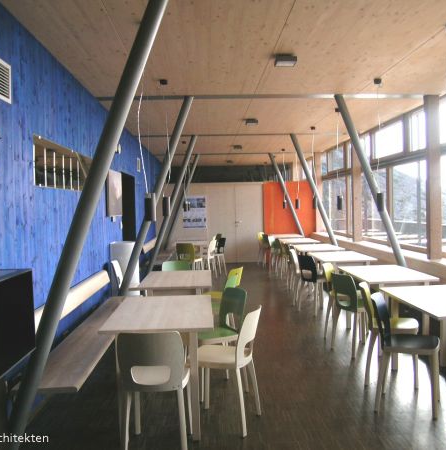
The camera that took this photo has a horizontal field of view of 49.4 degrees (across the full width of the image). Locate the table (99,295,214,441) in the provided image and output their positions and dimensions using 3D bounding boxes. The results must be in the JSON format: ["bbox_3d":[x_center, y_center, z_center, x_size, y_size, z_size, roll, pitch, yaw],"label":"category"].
[{"bbox_3d":[-0.428,0.986,3.529,0.714,0.740,1.115,-1,2,-2],"label":"table"}]

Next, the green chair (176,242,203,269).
[{"bbox_3d":[-0.612,0.745,9.372,0.405,0.790,0.450,0,2,25],"label":"green chair"}]

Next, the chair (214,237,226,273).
[{"bbox_3d":[-0.160,0.710,10.586,0.500,0.830,0.440,-2,2,-23],"label":"chair"}]

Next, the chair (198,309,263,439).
[{"bbox_3d":[0.006,0.960,3.322,0.450,0.790,0.405,0,2,20],"label":"chair"}]

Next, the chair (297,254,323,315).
[{"bbox_3d":[1.322,0.806,6.699,0.450,0.790,0.405,-2,2,-27],"label":"chair"}]

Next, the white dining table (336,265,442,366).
[{"bbox_3d":[1.822,0.920,5.514,0.780,0.745,1.210,-1,2,-2],"label":"white dining table"}]

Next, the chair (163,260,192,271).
[{"bbox_3d":[-0.574,0.892,6.144,0.440,0.830,0.500,-1,2,-2],"label":"chair"}]

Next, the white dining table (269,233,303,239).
[{"bbox_3d":[1.595,0.660,12.181,0.780,0.745,1.210,-1,2,-2],"label":"white dining table"}]

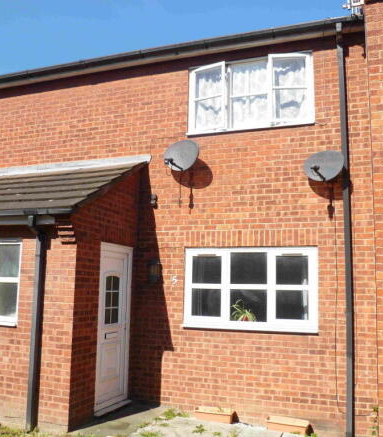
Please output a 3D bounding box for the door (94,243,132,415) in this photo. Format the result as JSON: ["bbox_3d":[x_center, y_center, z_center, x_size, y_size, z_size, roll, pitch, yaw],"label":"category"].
[{"bbox_3d":[-1.052,1.416,6.272,0.100,2.120,0.920,-2,-8,20],"label":"door"}]

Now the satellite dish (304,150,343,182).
[{"bbox_3d":[1.609,-0.654,5.813,0.510,0.420,0.330,-5,-9,39],"label":"satellite dish"}]

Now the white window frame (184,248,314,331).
[{"bbox_3d":[0.754,0.926,6.232,1.800,1.070,0.110,-2,-8,20],"label":"white window frame"}]

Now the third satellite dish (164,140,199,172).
[{"bbox_3d":[-0.153,-0.869,6.499,0.540,0.450,0.340,-5,-9,39],"label":"third satellite dish"}]

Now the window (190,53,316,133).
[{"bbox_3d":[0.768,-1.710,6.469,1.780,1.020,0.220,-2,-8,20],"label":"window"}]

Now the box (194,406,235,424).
[{"bbox_3d":[0.309,2.479,5.927,0.480,0.125,0.170,-2,-8,20],"label":"box"}]

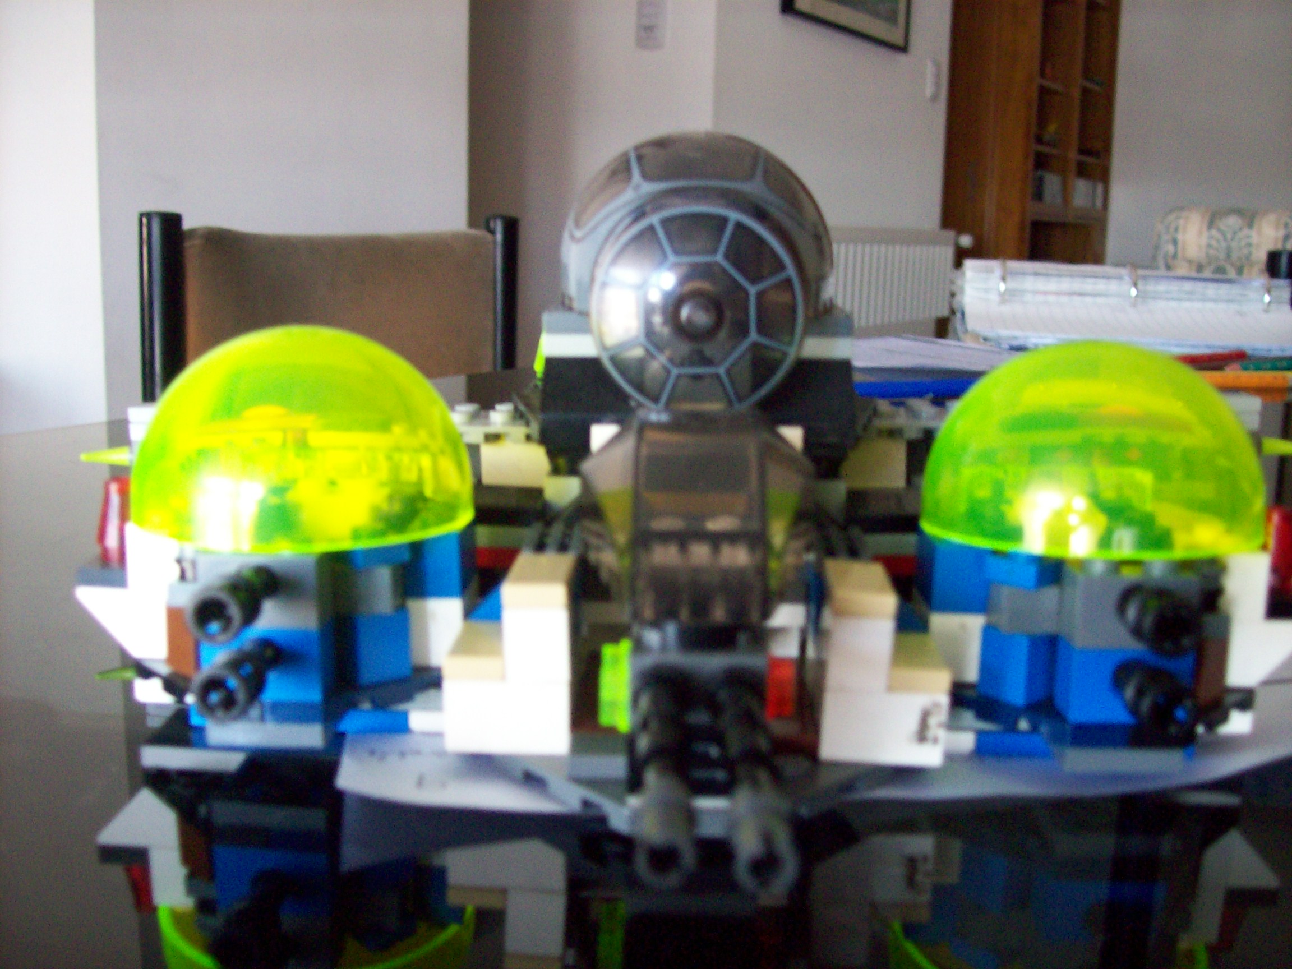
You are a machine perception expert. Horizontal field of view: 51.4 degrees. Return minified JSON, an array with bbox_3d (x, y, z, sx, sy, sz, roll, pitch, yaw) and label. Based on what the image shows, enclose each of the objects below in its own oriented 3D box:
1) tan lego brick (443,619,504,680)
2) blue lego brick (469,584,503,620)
[{"bbox_3d":[-0.021,0.022,0.176,0.008,0.003,0.016,0,11,3],"label":"tan lego brick"},{"bbox_3d":[-0.016,0.015,0.193,0.016,0.010,0.013,0,11,3],"label":"blue lego brick"}]

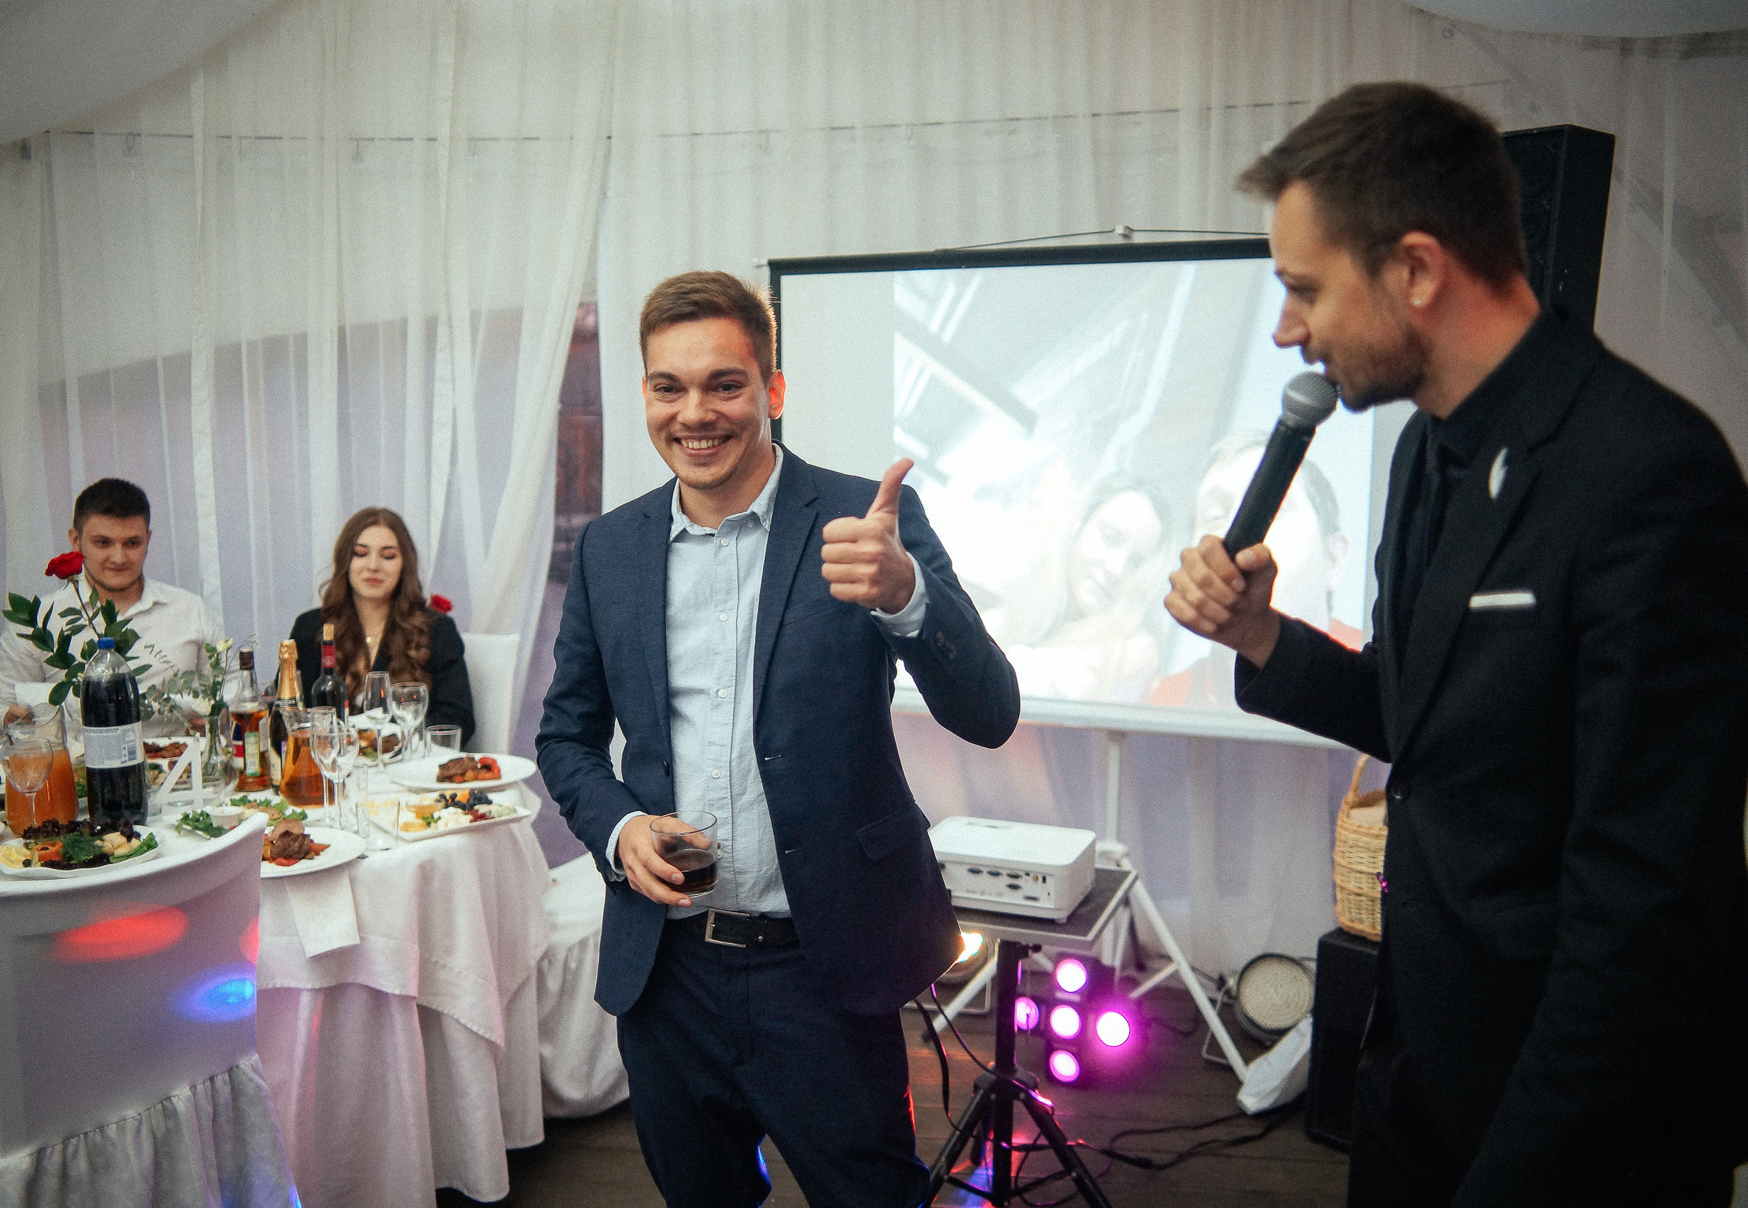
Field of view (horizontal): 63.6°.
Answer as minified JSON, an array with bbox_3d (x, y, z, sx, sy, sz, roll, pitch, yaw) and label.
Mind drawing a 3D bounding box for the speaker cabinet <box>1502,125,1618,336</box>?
[{"bbox_3d":[1.258,-0.561,2.679,0.230,0.620,0.160,-8,12,-41],"label":"speaker cabinet"}]

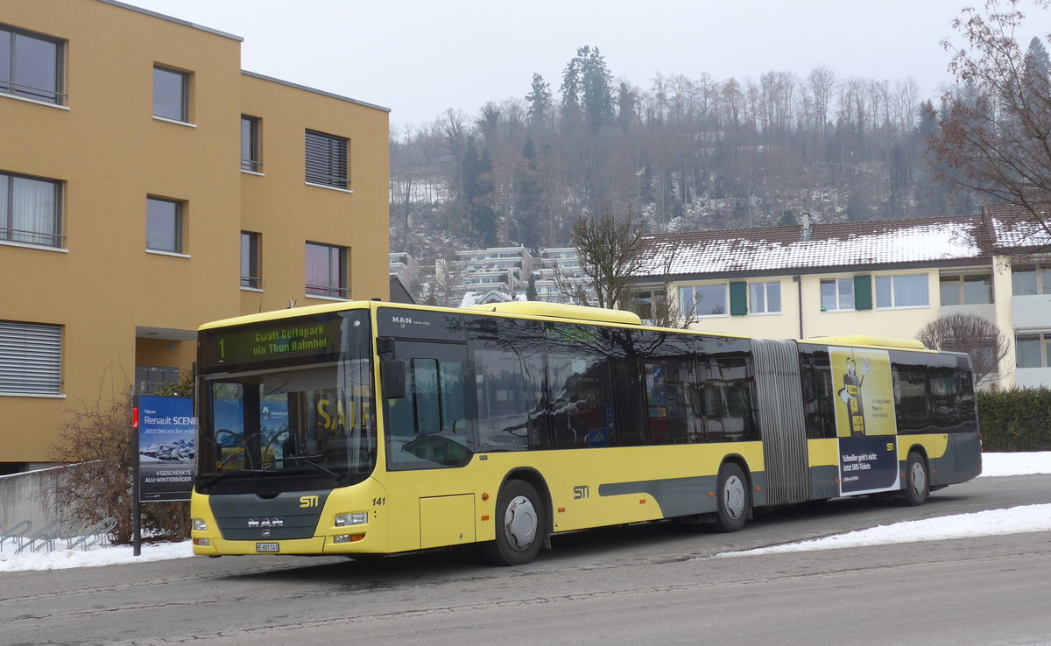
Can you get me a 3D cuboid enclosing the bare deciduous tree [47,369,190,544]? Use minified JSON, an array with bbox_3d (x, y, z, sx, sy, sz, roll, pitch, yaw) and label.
[{"bbox_3d":[-6.195,2.034,22.800,2.250,2.700,2.200,-1,-6,0],"label":"bare deciduous tree"}]

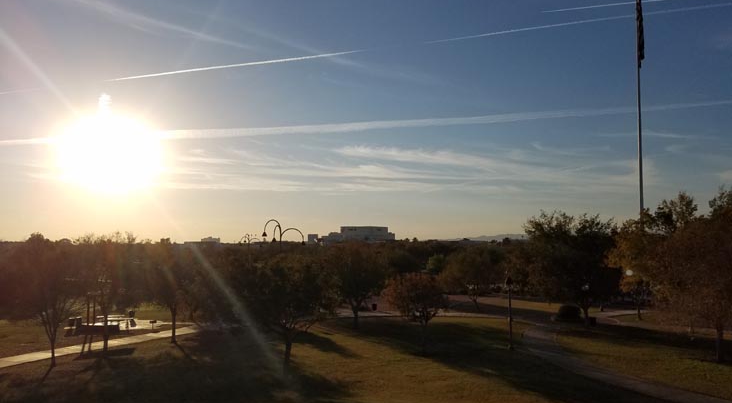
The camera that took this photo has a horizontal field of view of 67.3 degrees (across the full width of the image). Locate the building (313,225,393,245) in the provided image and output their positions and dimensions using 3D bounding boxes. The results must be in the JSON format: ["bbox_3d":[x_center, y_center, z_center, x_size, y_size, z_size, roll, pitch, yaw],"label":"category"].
[{"bbox_3d":[-13.808,38.900,558.856,84.031,29.000,45.000,0,-5,0],"label":"building"}]

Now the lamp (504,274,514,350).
[{"bbox_3d":[9.527,7.319,36.500,0.500,5.028,0.500,0,-5,0],"label":"lamp"}]

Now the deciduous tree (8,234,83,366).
[{"bbox_3d":[-19.820,6.060,34.000,4.576,8.189,4.576,0,-5,0],"label":"deciduous tree"}]

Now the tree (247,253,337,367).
[{"bbox_3d":[-4.404,6.443,32.500,5.320,6.760,5.202,0,-5,0],"label":"tree"}]

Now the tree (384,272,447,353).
[{"bbox_3d":[3.331,7.470,37.000,4.172,5.536,4.172,0,-5,0],"label":"tree"}]

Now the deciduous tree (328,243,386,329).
[{"bbox_3d":[-0.819,8.194,53.000,5.591,8.316,5.591,0,-5,0],"label":"deciduous tree"}]

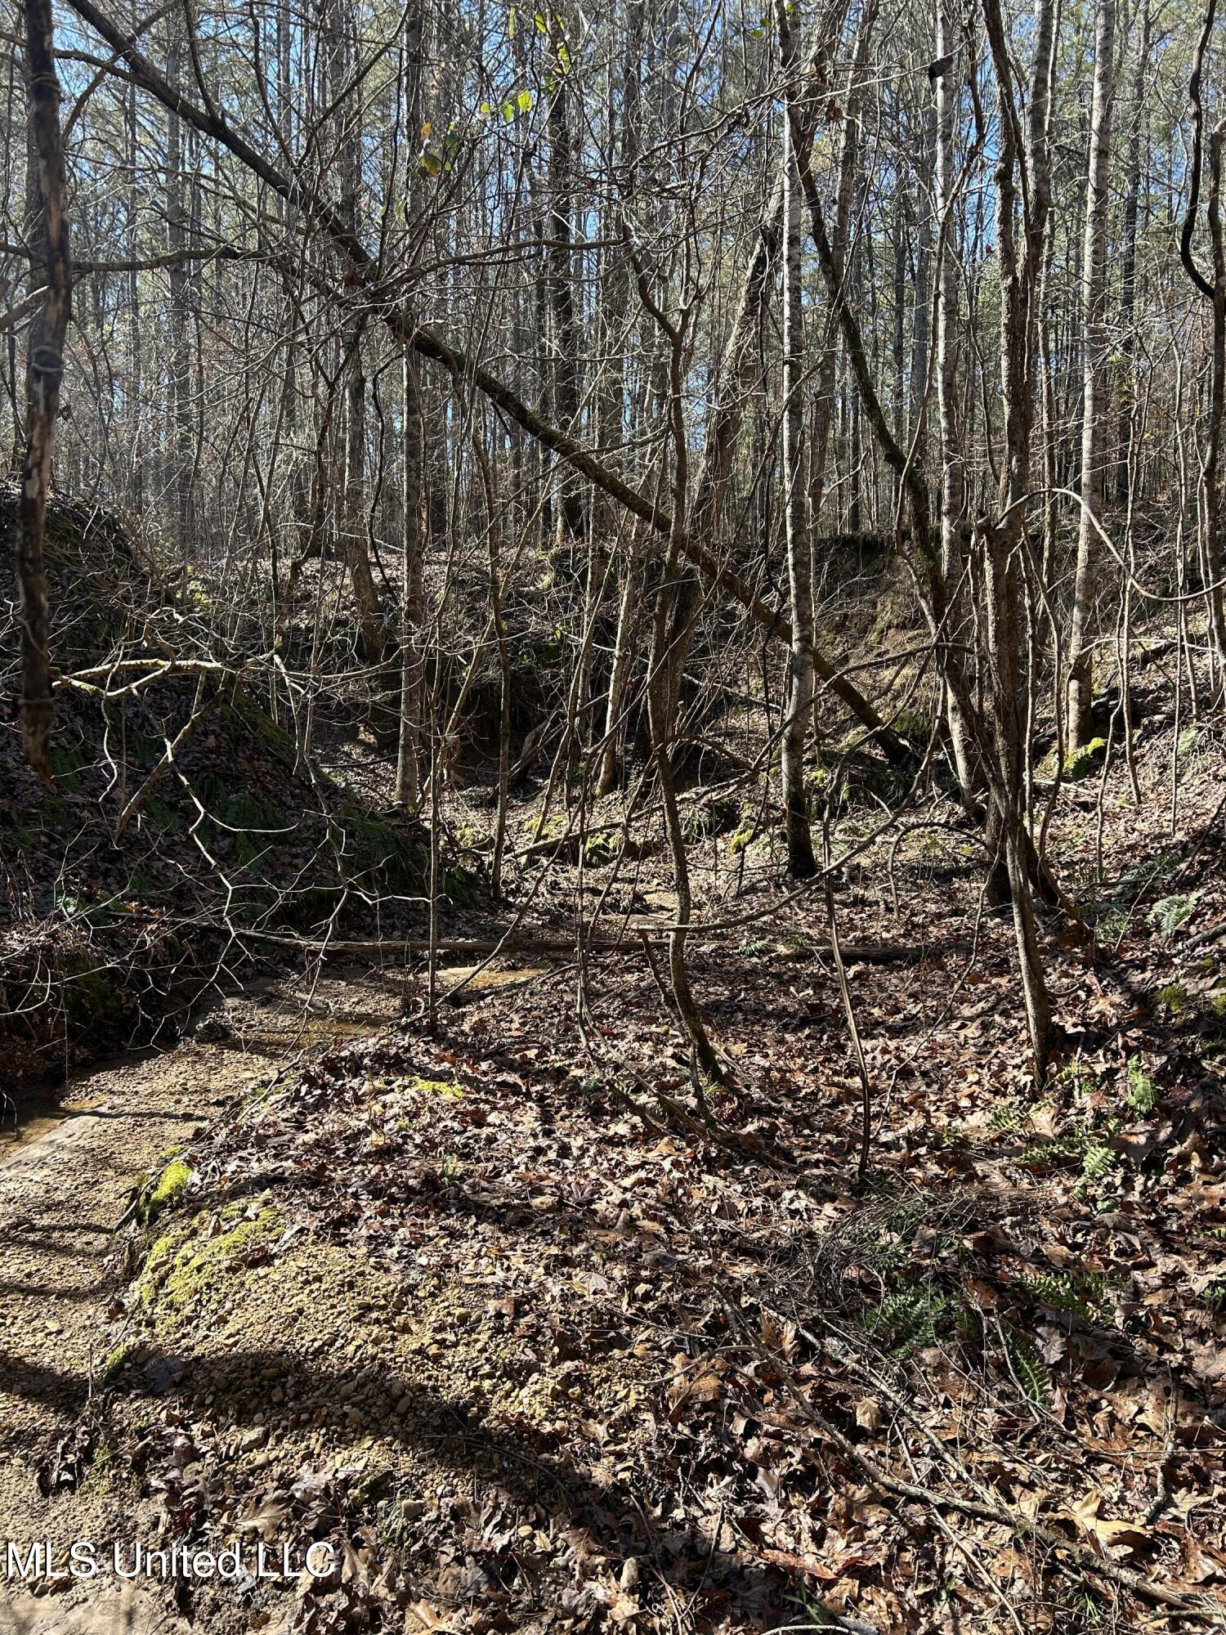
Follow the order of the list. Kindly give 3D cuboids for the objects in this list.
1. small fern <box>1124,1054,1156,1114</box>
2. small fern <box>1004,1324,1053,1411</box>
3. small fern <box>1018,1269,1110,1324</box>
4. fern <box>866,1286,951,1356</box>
[{"bbox_3d":[1.847,0.936,4.300,0.100,0.180,0.100,1,3,0],"label":"small fern"},{"bbox_3d":[0.926,1.228,2.750,0.100,0.110,0.190,1,3,0],"label":"small fern"},{"bbox_3d":[1.100,1.168,3.000,0.200,0.085,0.150,1,3,0],"label":"small fern"},{"bbox_3d":[0.693,1.186,2.900,0.190,0.110,0.170,1,3,0],"label":"fern"}]

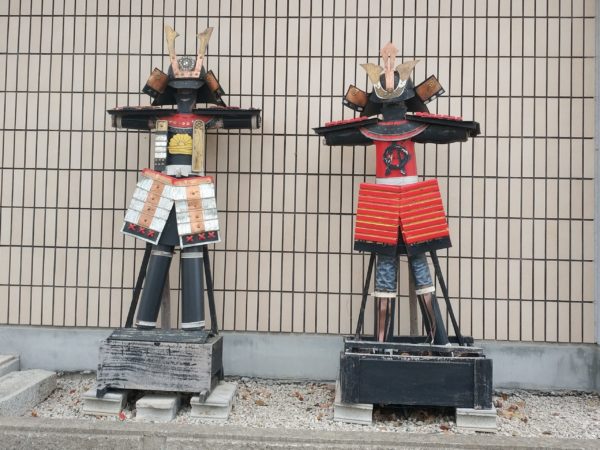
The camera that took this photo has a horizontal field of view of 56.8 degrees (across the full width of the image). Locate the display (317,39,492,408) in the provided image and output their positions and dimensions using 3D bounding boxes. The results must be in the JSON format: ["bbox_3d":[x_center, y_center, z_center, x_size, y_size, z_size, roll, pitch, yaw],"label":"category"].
[{"bbox_3d":[0.535,-0.015,2.870,0.870,1.810,0.400,1,-2,3],"label":"display"}]

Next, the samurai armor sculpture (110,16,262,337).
[{"bbox_3d":[-0.605,-0.247,2.900,0.800,1.580,0.340,1,-2,3],"label":"samurai armor sculpture"}]

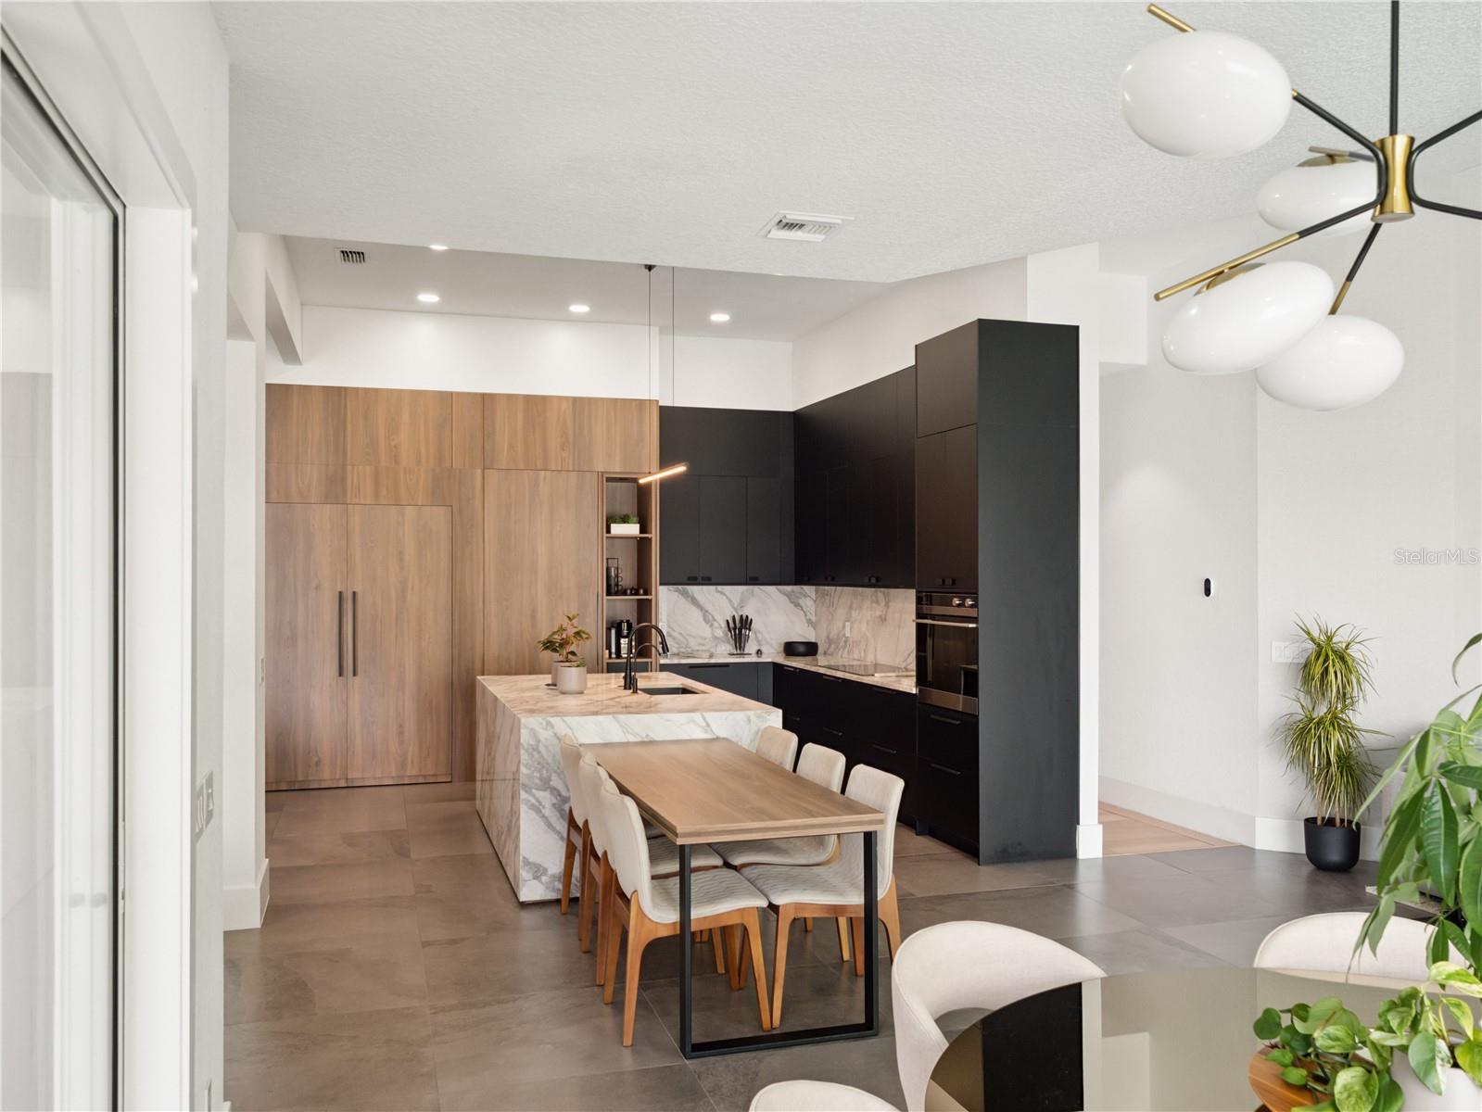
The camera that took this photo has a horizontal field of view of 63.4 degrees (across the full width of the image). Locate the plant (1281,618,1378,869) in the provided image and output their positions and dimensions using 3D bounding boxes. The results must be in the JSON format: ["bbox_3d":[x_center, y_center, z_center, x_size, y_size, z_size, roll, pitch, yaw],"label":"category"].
[{"bbox_3d":[3.273,1.028,6.664,0.490,1.382,0.470,0,-1,-17],"label":"plant"}]

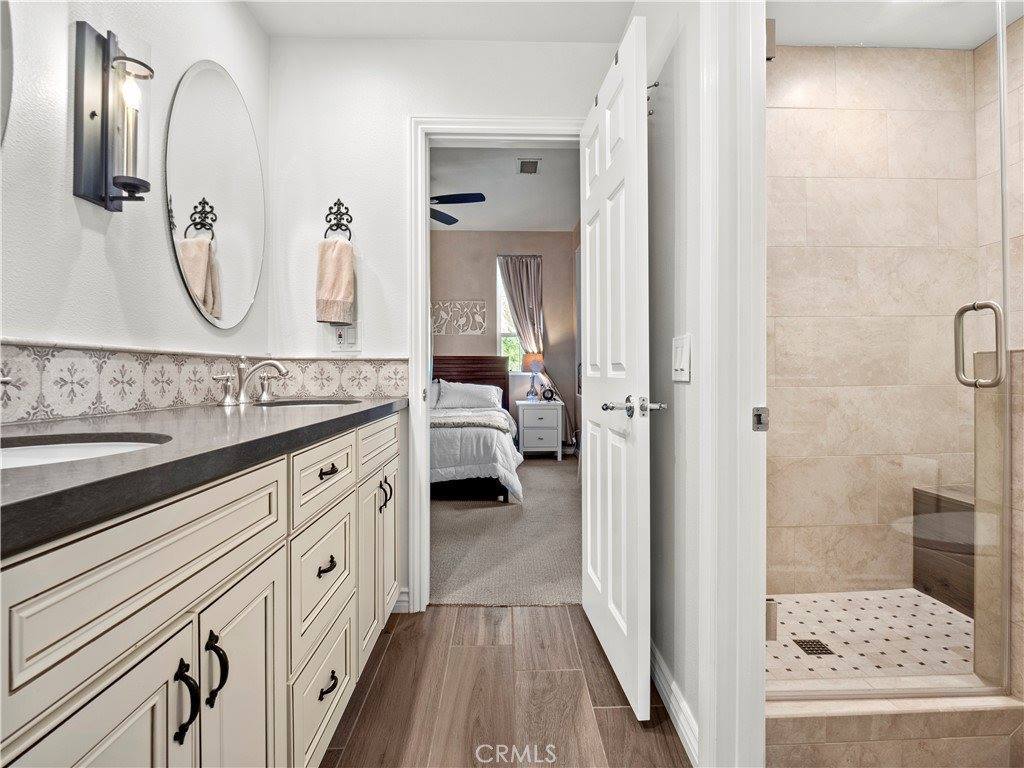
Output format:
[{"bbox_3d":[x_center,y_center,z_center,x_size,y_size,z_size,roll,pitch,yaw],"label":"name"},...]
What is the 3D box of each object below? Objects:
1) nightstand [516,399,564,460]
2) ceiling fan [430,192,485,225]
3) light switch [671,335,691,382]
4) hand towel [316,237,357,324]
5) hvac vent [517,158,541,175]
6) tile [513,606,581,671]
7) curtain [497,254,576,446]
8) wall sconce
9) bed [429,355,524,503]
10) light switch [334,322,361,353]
[{"bbox_3d":[0.328,0.555,5.660,0.542,0.670,0.385,0,1,-1],"label":"nightstand"},{"bbox_3d":[-0.897,-1.606,4.032,1.300,0.420,1.300,0,1,-1],"label":"ceiling fan"},{"bbox_3d":[0.467,-0.069,1.316,0.010,0.124,0.126,0,1,-1],"label":"light switch"},{"bbox_3d":[-0.710,-0.416,1.921,0.155,0.360,0.080,0,1,-1],"label":"hand towel"},{"bbox_3d":[0.147,-1.821,3.970,0.200,0.020,0.305,0,1,-1],"label":"hvac vent"},{"bbox_3d":[0.123,0.973,1.831,0.236,0.010,0.448,0,1,-1],"label":"tile"},{"bbox_3d":[0.294,-0.390,5.793,0.940,2.370,0.130,0,1,-1],"label":"curtain"},{"bbox_3d":[-0.934,-0.628,1.141,0.130,0.413,0.125,0,1,-1],"label":"wall sconce"},{"bbox_3d":[-0.827,0.294,4.721,1.700,1.233,2.220,0,1,-1],"label":"bed"},{"bbox_3d":[-0.691,-0.199,1.974,0.124,0.126,0.010,0,1,-1],"label":"light switch"}]

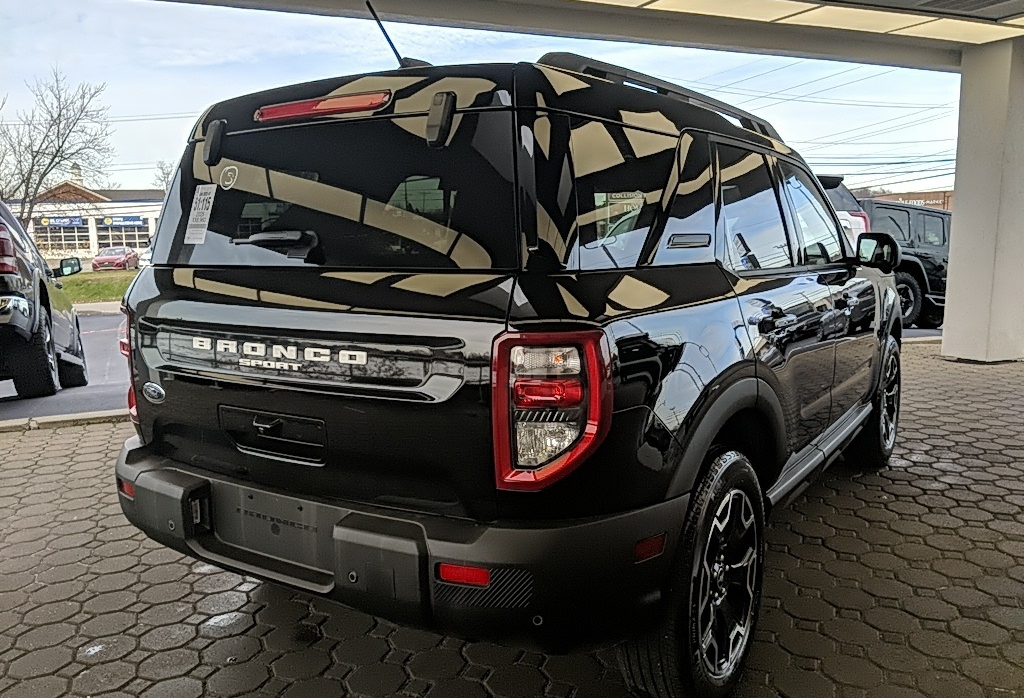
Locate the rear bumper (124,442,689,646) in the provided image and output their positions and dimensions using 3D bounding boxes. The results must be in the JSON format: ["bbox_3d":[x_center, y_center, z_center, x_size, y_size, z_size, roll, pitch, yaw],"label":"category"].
[{"bbox_3d":[-0.516,0.449,2.106,1.830,0.310,0.440,4,8,33],"label":"rear bumper"}]

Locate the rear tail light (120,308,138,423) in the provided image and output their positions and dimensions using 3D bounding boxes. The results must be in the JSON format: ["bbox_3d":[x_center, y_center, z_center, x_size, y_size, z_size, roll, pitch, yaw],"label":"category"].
[{"bbox_3d":[-1.122,0.042,2.304,0.135,0.312,0.210,-8,11,-44],"label":"rear tail light"}]

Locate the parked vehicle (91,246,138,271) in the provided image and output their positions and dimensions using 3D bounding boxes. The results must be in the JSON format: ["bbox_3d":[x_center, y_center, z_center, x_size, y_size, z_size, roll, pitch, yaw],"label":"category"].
[{"bbox_3d":[-24.212,-5.530,47.000,1.800,1.430,4.450,-3,8,-16],"label":"parked vehicle"}]

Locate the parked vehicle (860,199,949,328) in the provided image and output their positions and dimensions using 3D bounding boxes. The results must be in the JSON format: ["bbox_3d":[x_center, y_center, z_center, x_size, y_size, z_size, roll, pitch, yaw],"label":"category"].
[{"bbox_3d":[6.747,-1.346,12.813,4.750,1.850,1.880,0,7,-24],"label":"parked vehicle"}]

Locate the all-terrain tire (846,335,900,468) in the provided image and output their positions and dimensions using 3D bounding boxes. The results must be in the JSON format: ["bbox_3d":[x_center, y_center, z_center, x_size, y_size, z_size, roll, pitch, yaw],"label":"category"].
[{"bbox_3d":[2.032,0.291,4.339,0.230,0.720,0.720,4,8,33],"label":"all-terrain tire"}]

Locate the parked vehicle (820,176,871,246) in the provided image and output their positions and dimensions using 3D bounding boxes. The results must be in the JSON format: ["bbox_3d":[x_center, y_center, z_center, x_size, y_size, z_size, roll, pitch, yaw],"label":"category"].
[{"bbox_3d":[3.235,-1.494,11.826,1.930,1.760,4.750,-2,6,-7],"label":"parked vehicle"}]

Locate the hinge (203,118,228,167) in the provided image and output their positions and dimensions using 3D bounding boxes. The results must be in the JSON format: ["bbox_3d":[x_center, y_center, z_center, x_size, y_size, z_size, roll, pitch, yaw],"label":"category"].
[{"bbox_3d":[-0.840,-0.594,2.196,0.050,0.140,0.055,4,-3,33],"label":"hinge"}]

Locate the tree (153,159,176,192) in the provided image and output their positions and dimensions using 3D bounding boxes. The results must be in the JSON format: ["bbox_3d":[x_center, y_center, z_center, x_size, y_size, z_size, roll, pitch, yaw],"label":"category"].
[{"bbox_3d":[-30.128,-11.575,67.802,3.800,10.037,3.800,-4,8,-23],"label":"tree"}]

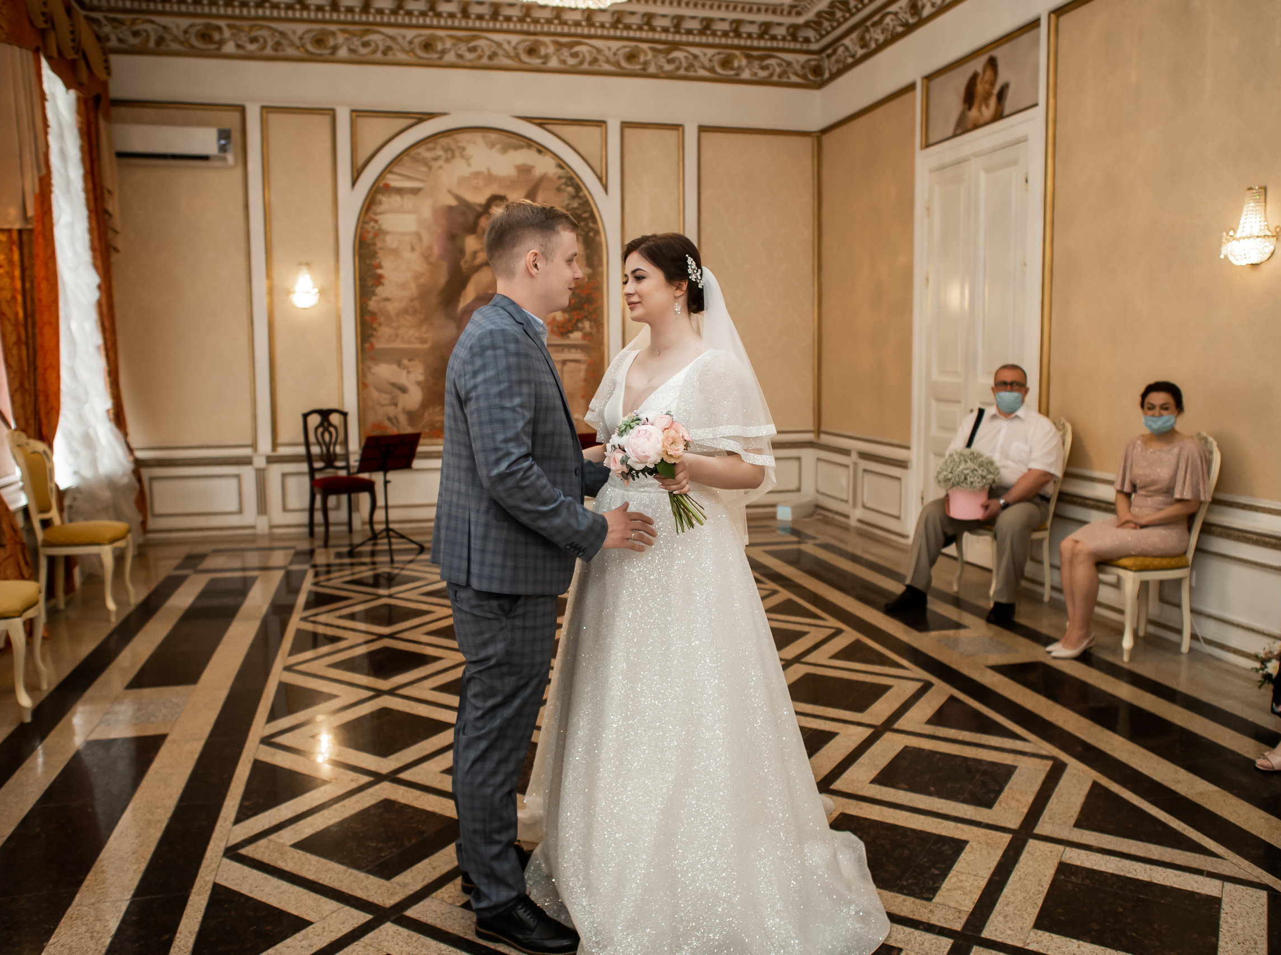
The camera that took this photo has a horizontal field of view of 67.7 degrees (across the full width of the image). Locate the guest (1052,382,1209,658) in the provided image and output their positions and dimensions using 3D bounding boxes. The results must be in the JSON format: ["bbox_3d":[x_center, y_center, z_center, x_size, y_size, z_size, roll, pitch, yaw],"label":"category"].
[{"bbox_3d":[2.248,0.190,4.490,0.710,1.280,0.490,-4,8,-24],"label":"guest"}]

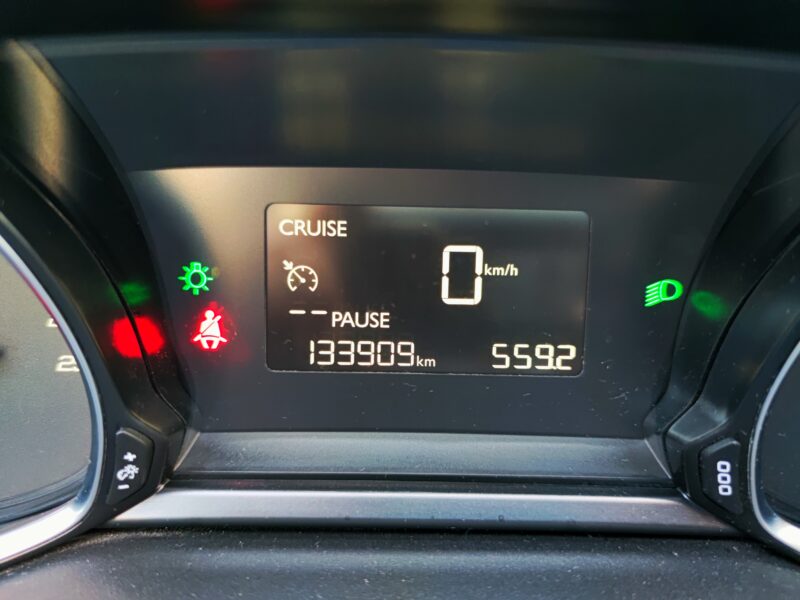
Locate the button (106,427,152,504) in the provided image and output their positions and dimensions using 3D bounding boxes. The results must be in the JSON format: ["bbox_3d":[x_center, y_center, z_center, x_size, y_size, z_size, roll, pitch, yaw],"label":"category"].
[{"bbox_3d":[-0.069,0.042,0.141,0.010,0.018,0.005,2,-1,-19],"label":"button"}]

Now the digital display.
[{"bbox_3d":[0.007,-0.003,0.159,0.092,0.048,0.005,1,2,-1],"label":"digital display"}]

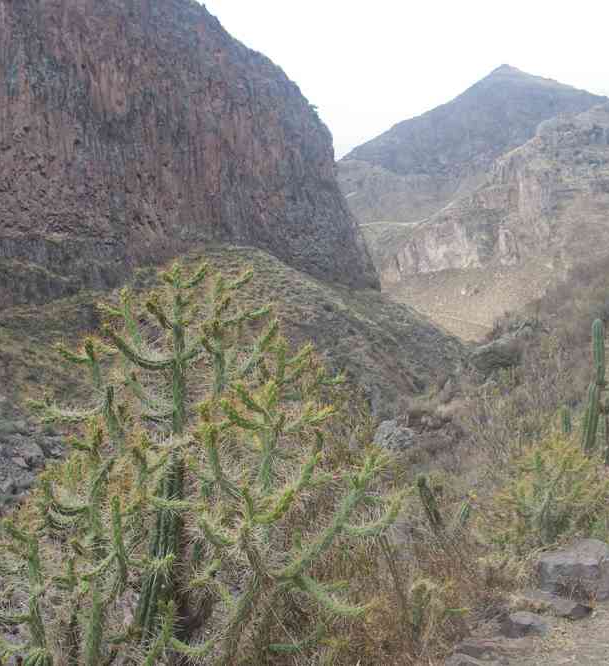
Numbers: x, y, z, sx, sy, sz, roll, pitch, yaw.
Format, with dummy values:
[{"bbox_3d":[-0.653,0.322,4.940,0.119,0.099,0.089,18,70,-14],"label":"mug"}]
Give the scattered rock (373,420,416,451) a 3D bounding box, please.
[{"bbox_3d":[1.712,1.950,19.000,0.800,0.570,0.650,0,1,5],"label":"scattered rock"}]

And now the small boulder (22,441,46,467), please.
[{"bbox_3d":[-13.022,5.838,48.000,1.150,1.250,1.100,0,1,-15],"label":"small boulder"}]

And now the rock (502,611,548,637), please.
[{"bbox_3d":[1.178,1.561,5.350,0.250,0.140,0.200,0,1,23],"label":"rock"}]

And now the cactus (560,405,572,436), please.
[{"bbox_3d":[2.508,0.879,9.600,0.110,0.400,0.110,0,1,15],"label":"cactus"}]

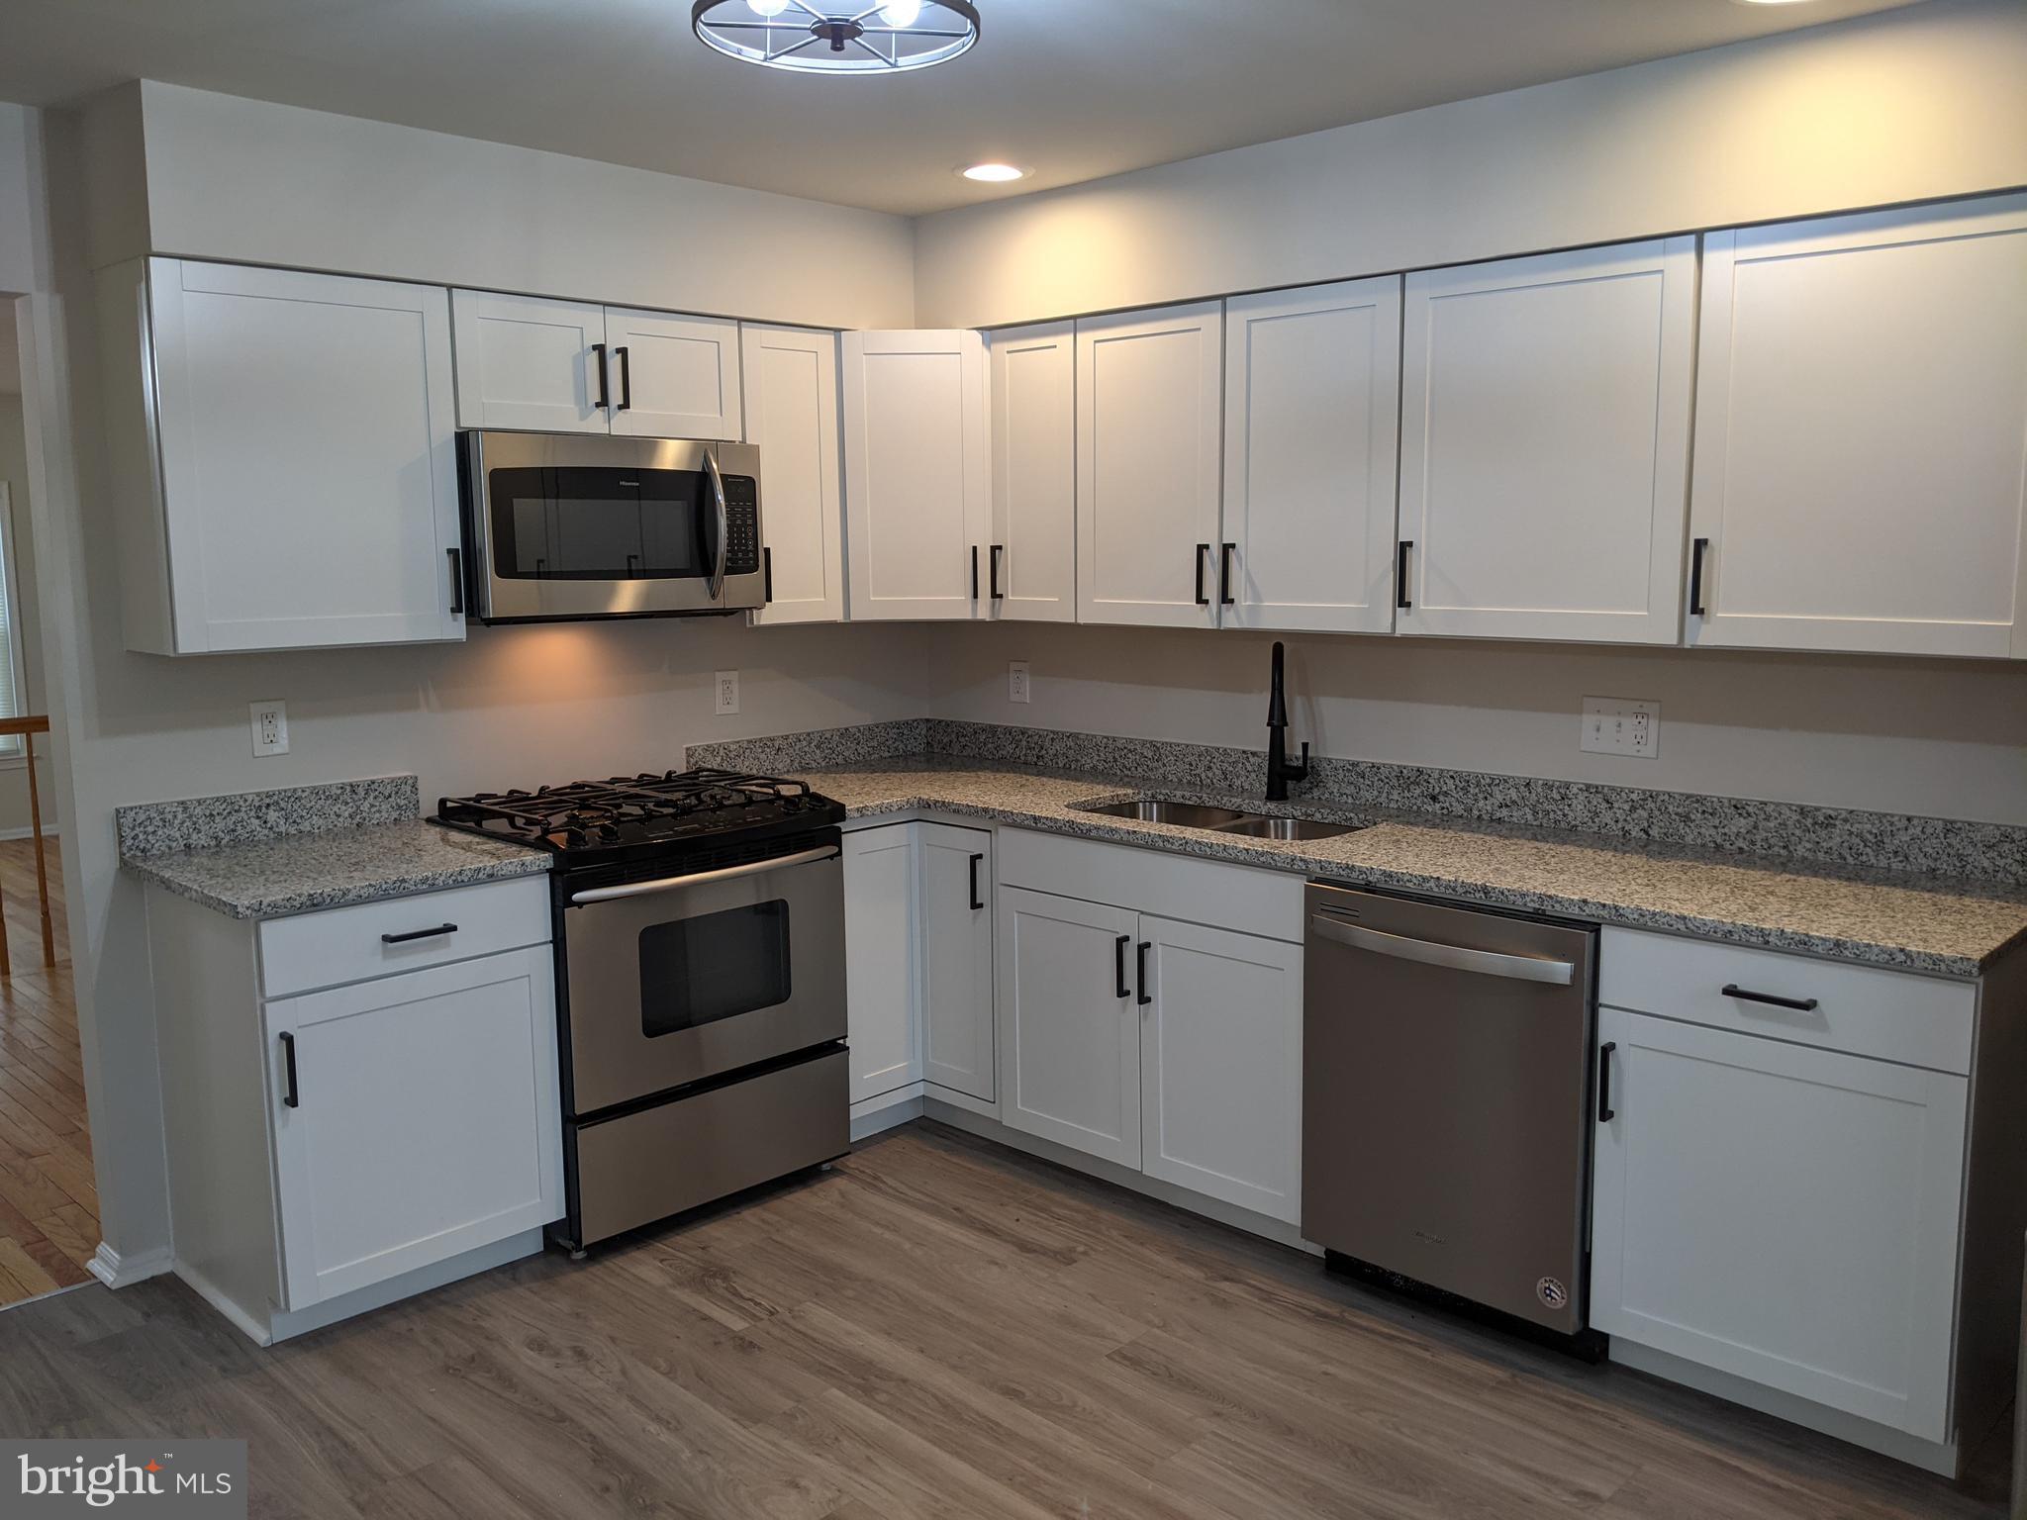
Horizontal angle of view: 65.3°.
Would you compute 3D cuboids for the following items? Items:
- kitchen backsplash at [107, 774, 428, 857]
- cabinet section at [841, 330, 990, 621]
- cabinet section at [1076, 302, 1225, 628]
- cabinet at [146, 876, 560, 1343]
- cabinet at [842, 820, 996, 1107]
[{"bbox_3d":[-1.649,0.122,3.544,0.020,0.107,0.652,7,11,44],"label":"kitchen backsplash"},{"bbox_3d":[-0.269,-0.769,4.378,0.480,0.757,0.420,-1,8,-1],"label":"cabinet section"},{"bbox_3d":[0.433,-0.715,3.926,0.455,0.757,0.327,7,11,44],"label":"cabinet section"},{"bbox_3d":[-1.416,0.673,3.428,0.632,0.882,0.607,7,11,44],"label":"cabinet"},{"bbox_3d":[-0.252,0.501,4.425,0.900,0.800,0.900,7,11,44],"label":"cabinet"}]

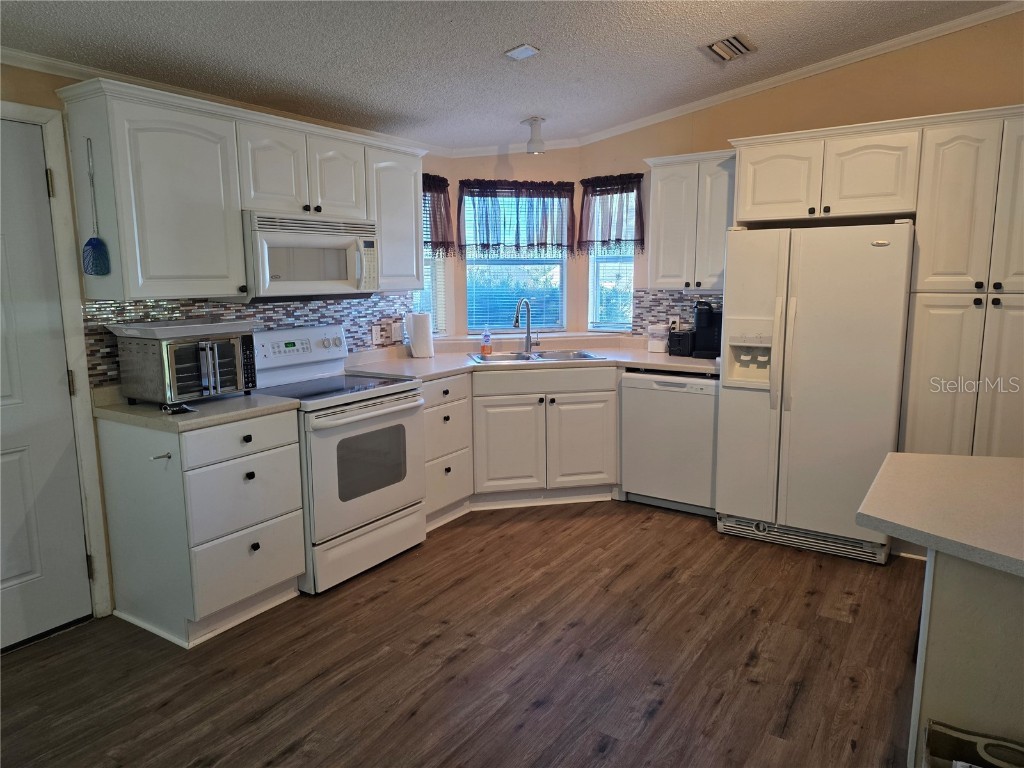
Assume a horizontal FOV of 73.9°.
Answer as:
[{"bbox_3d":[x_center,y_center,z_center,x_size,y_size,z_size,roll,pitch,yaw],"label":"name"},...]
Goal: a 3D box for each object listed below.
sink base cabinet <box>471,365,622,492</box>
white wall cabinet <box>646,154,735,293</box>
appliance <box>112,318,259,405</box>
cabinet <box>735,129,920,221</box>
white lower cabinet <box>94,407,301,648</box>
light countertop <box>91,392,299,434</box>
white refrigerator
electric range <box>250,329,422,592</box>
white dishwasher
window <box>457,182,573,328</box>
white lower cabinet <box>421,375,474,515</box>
[{"bbox_3d":[0.162,0.283,4.523,0.910,0.840,0.660,-2,9,-9],"label":"sink base cabinet"},{"bbox_3d":[1.197,-0.975,4.212,0.585,0.770,0.335,5,10,33],"label":"white wall cabinet"},{"bbox_3d":[-1.422,-0.094,3.033,0.330,0.320,0.480,5,10,33],"label":"appliance"},{"bbox_3d":[1.733,-1.087,3.683,0.870,0.398,0.590,5,10,33],"label":"cabinet"},{"bbox_3d":[-1.333,0.556,2.983,0.630,0.878,0.557,5,10,33],"label":"white lower cabinet"},{"bbox_3d":[-1.332,0.106,2.914,0.640,0.040,0.570,5,10,33],"label":"light countertop"},{"bbox_3d":[1.675,-0.001,3.733,0.840,1.690,0.800,5,10,33],"label":"white refrigerator"},{"bbox_3d":[-0.941,0.317,3.521,0.645,1.180,0.775,5,10,33],"label":"electric range"},{"bbox_3d":[1.089,0.334,4.309,0.595,0.865,0.600,5,10,33],"label":"white dishwasher"},{"bbox_3d":[0.043,-0.890,4.837,0.800,1.055,0.120,-2,9,-9],"label":"window"},{"bbox_3d":[-0.604,0.361,4.064,0.625,0.840,0.460,5,10,33],"label":"white lower cabinet"}]

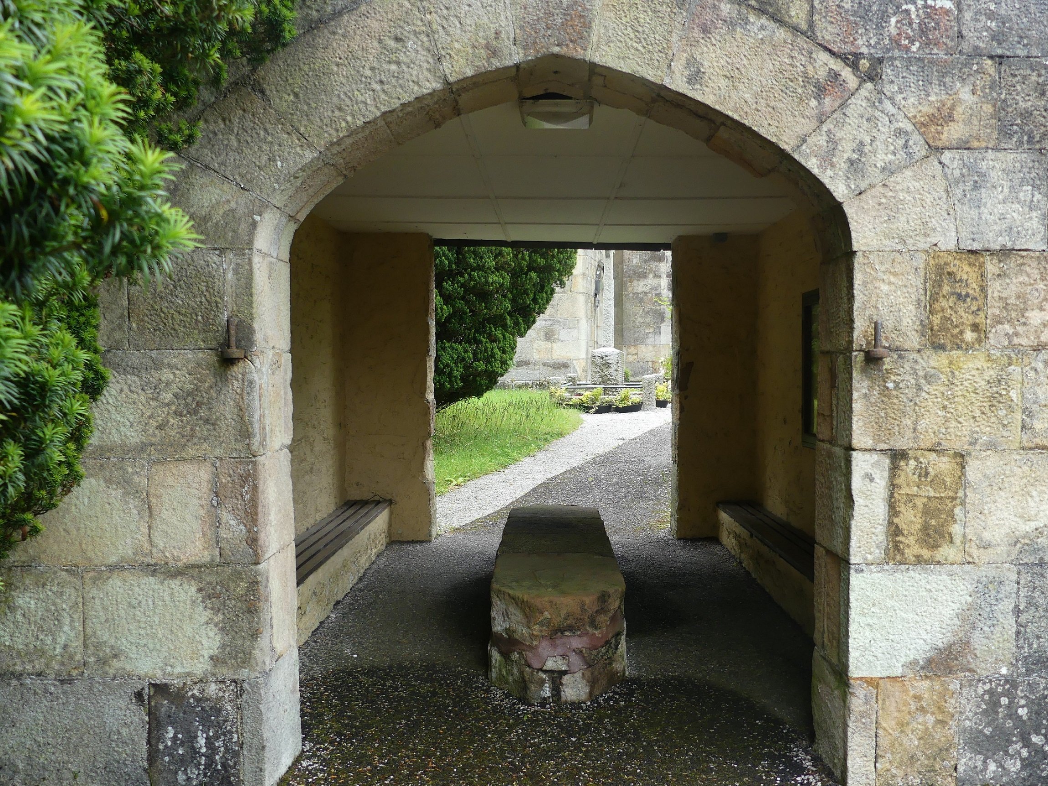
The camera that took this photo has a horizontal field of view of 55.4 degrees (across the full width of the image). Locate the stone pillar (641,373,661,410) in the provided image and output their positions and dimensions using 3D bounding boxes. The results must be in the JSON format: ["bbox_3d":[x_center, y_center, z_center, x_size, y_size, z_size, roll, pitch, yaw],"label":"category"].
[{"bbox_3d":[2.548,0.000,20.452,0.260,0.722,0.260,0,2,15],"label":"stone pillar"}]

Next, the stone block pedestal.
[{"bbox_3d":[0.178,1.048,5.606,0.623,0.442,2.659,0,2,1],"label":"stone block pedestal"}]

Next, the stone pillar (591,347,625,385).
[{"bbox_3d":[1.794,-0.501,21.456,0.630,0.951,0.630,0,2,15],"label":"stone pillar"}]

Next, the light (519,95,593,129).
[{"bbox_3d":[0.133,-1.131,4.053,0.285,0.105,0.190,0,2,1],"label":"light"}]

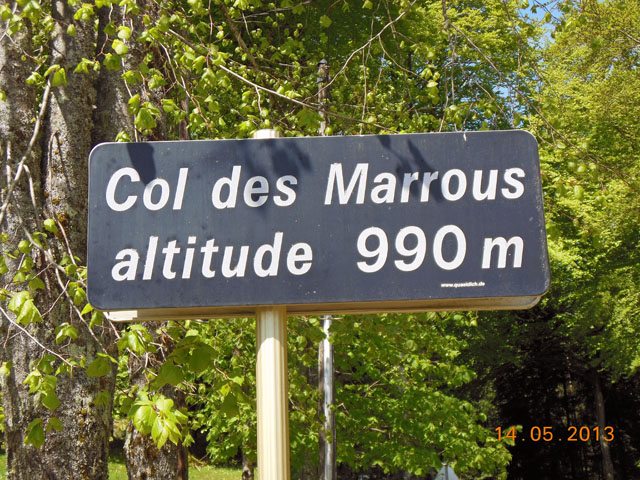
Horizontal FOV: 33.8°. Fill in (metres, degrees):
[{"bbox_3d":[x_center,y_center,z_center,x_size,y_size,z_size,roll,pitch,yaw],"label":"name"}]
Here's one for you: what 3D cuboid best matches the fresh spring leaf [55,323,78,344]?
[{"bbox_3d":[-0.986,0.364,4.100,0.093,0.086,0.050,1,-12,-13],"label":"fresh spring leaf"}]

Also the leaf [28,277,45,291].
[{"bbox_3d":[-1.103,0.169,4.100,0.062,0.054,0.040,2,-12,-15],"label":"leaf"}]

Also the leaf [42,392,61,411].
[{"bbox_3d":[-1.045,0.628,4.100,0.070,0.070,0.040,1,-12,-14],"label":"leaf"}]

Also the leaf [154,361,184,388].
[{"bbox_3d":[-0.530,0.472,3.700,0.116,0.105,0.050,0,-12,-8],"label":"leaf"}]

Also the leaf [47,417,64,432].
[{"bbox_3d":[-1.029,0.718,4.100,0.070,0.062,0.040,1,-12,-14],"label":"leaf"}]

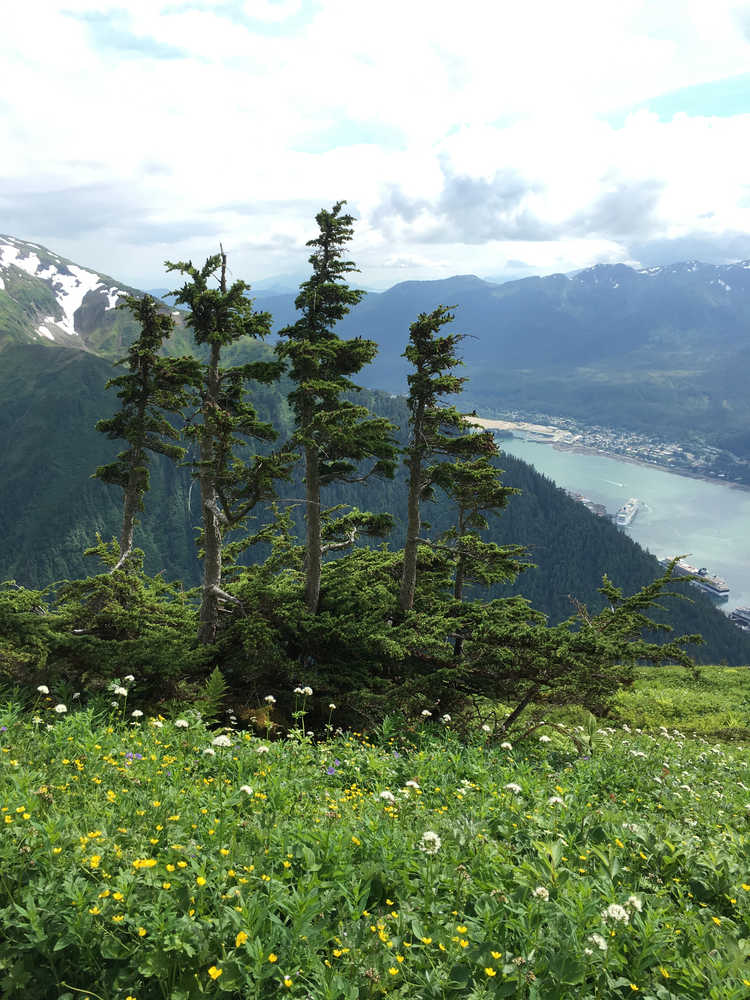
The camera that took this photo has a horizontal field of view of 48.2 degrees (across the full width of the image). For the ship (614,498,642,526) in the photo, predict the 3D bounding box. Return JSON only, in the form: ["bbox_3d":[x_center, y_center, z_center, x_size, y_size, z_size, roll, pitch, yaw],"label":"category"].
[{"bbox_3d":[853.026,43.140,2823.648,34.000,43.000,255.000,7,16,26],"label":"ship"}]

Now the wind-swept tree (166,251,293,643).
[{"bbox_3d":[-1.115,-0.217,6.443,0.930,3.181,0.900,0,14,0],"label":"wind-swept tree"}]

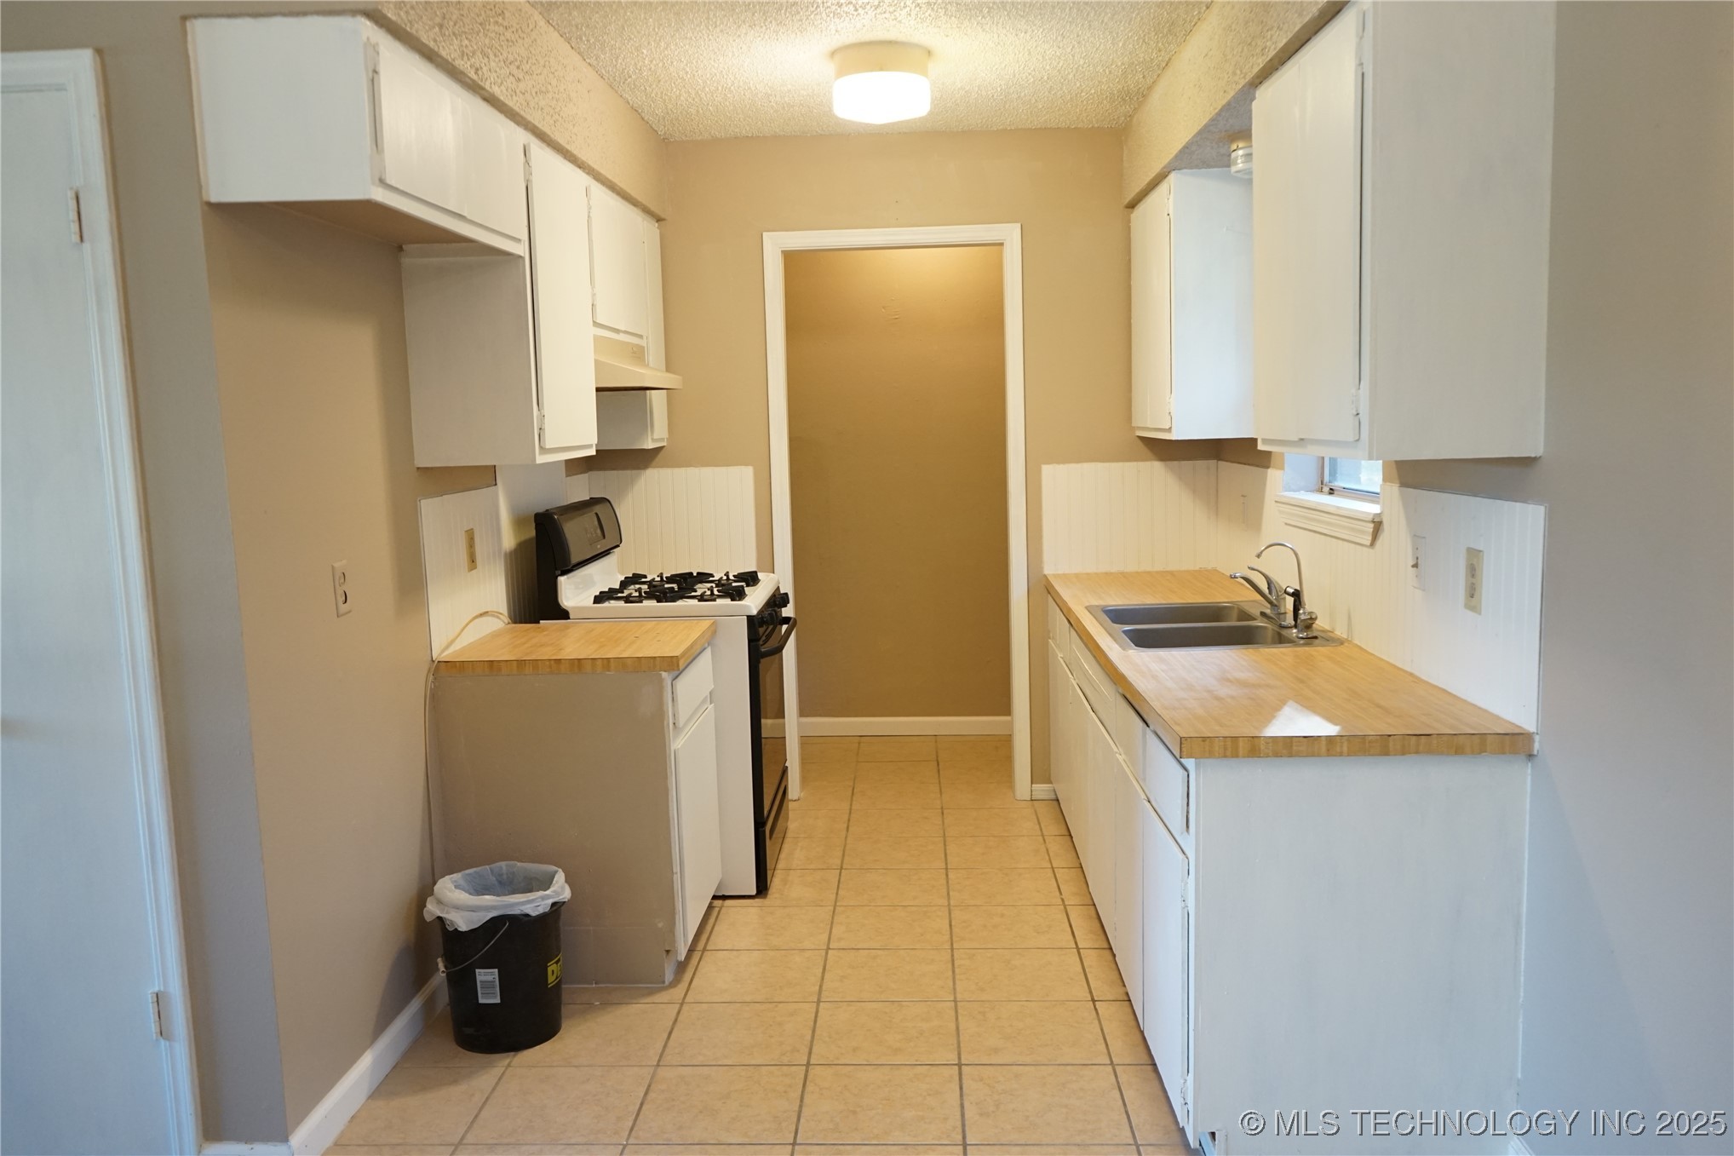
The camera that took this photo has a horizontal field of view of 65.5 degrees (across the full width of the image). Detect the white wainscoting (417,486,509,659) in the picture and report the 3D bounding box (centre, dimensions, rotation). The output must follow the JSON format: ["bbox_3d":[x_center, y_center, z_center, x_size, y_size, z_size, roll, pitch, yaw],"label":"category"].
[{"bbox_3d":[-1.094,-0.030,3.698,0.010,0.413,0.630,-1,7,2],"label":"white wainscoting"}]

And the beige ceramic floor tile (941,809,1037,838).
[{"bbox_3d":[0.444,0.867,4.786,0.331,0.010,0.320,-1,7,2],"label":"beige ceramic floor tile"}]

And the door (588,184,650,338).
[{"bbox_3d":[-0.779,-0.977,4.241,0.020,0.385,0.765,-1,7,2],"label":"door"}]

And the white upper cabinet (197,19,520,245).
[{"bbox_3d":[-0.970,-0.840,2.715,0.323,0.302,0.917,-1,7,2],"label":"white upper cabinet"}]

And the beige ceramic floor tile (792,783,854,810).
[{"bbox_3d":[-0.224,0.862,5.254,0.337,0.010,0.335,-1,7,2],"label":"beige ceramic floor tile"}]

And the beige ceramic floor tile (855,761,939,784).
[{"bbox_3d":[0.129,0.794,5.449,0.331,0.010,0.320,-1,7,2],"label":"beige ceramic floor tile"}]

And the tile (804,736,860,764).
[{"bbox_3d":[-0.196,0.768,5.881,0.334,0.010,0.332,-1,7,2],"label":"tile"}]

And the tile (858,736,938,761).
[{"bbox_3d":[0.144,0.761,5.874,0.334,0.010,0.332,-1,7,2],"label":"tile"}]

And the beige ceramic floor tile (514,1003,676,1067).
[{"bbox_3d":[-0.632,1.084,3.198,0.333,0.010,0.325,-1,7,2],"label":"beige ceramic floor tile"}]

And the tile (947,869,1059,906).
[{"bbox_3d":[0.420,0.947,4.136,0.331,0.010,0.320,-1,7,2],"label":"tile"}]

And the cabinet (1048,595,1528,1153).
[{"bbox_3d":[0.939,0.577,3.756,0.622,0.816,2.557,-1,7,2],"label":"cabinet"}]

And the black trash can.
[{"bbox_3d":[-0.868,0.907,3.224,0.312,0.360,0.312,-2,7,0],"label":"black trash can"}]

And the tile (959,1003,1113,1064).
[{"bbox_3d":[0.385,1.072,3.173,0.334,0.010,0.332,-1,7,2],"label":"tile"}]

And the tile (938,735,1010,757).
[{"bbox_3d":[0.481,0.743,5.793,0.331,0.010,0.320,-1,7,2],"label":"tile"}]

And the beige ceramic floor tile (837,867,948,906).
[{"bbox_3d":[0.083,0.974,4.235,0.337,0.010,0.335,-1,7,2],"label":"beige ceramic floor tile"}]

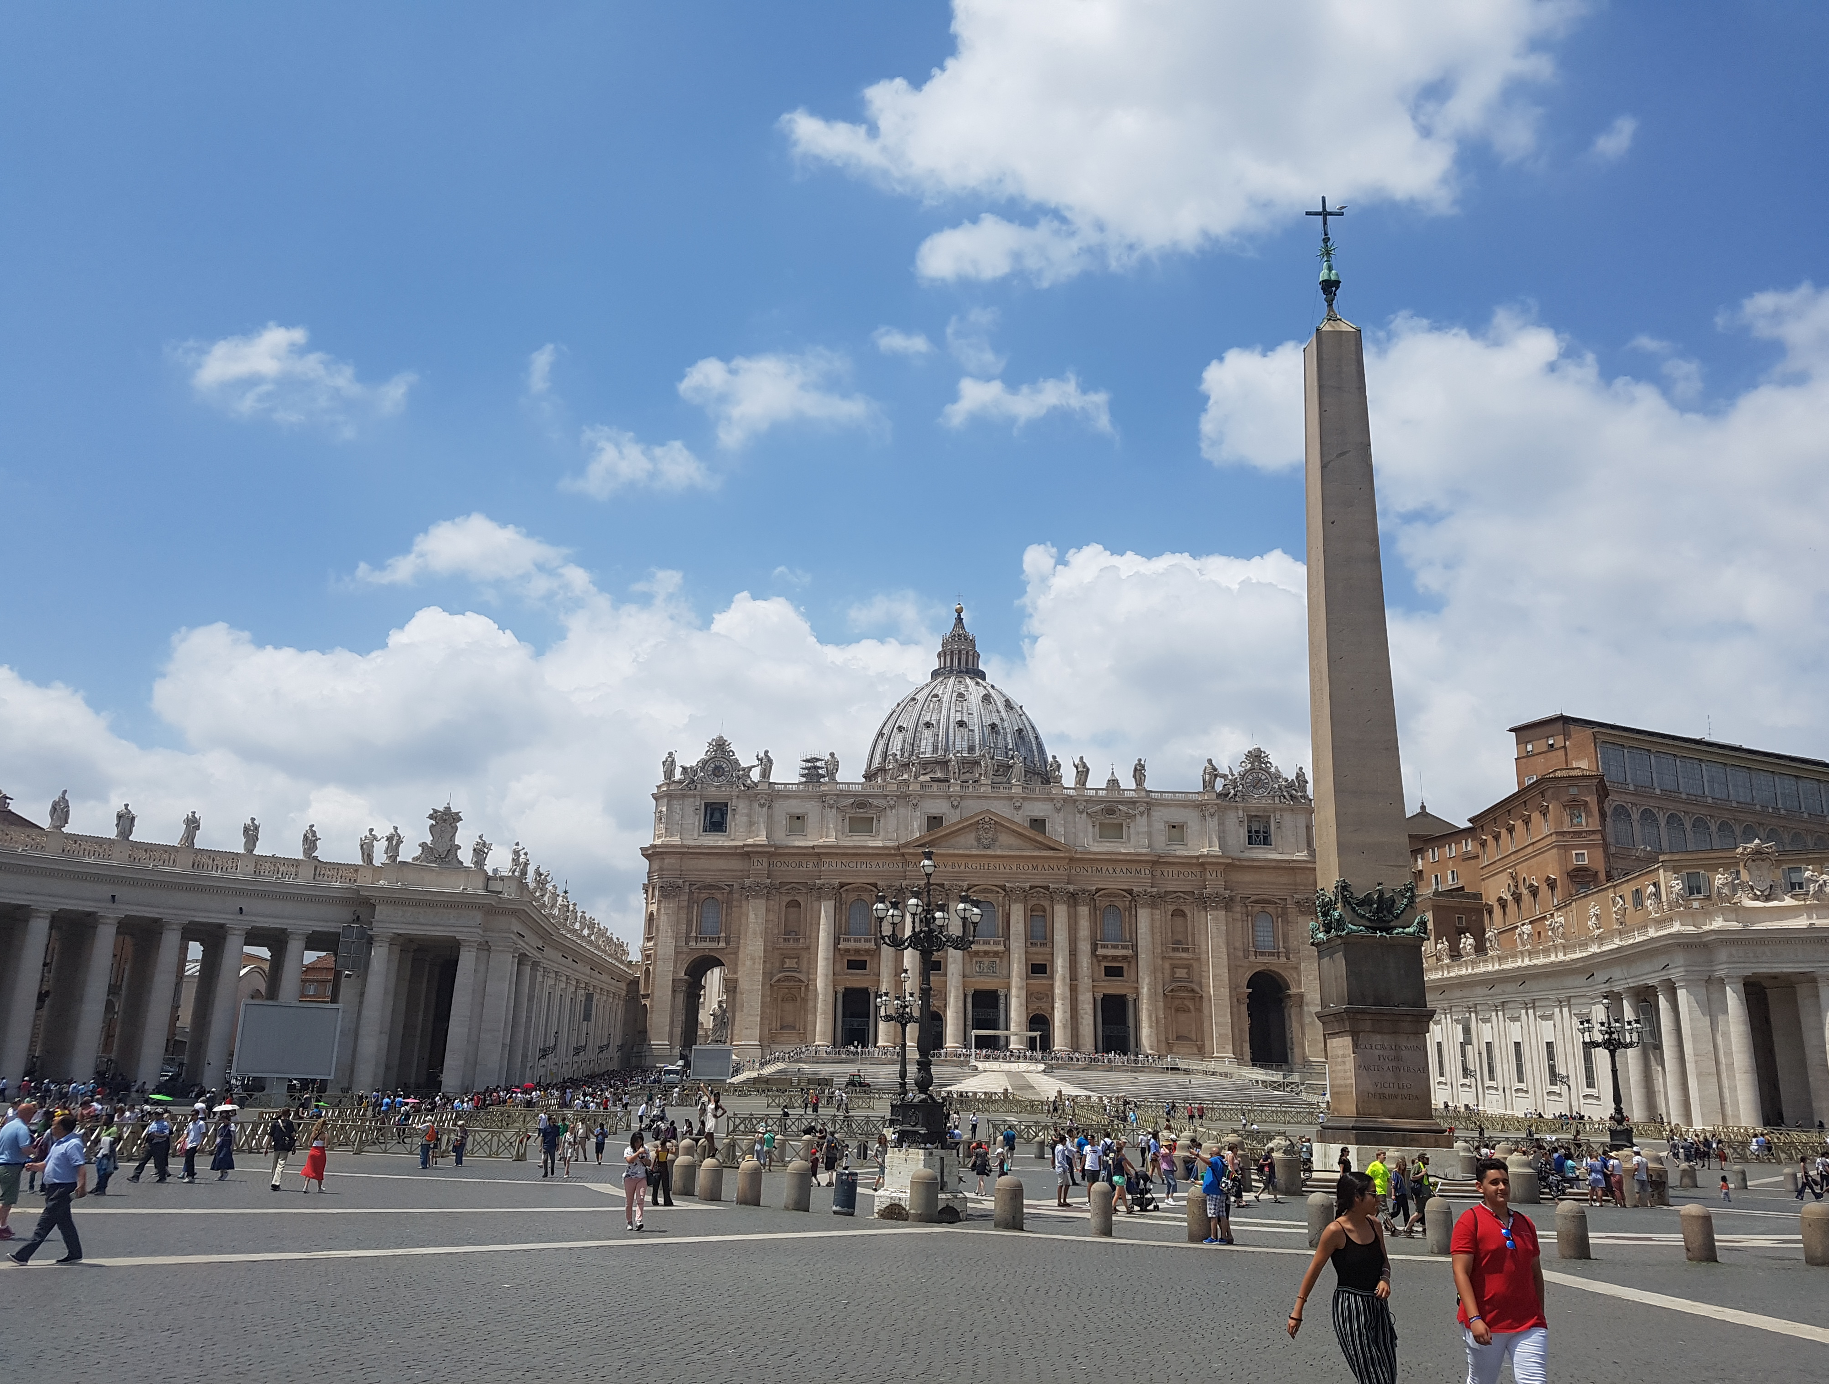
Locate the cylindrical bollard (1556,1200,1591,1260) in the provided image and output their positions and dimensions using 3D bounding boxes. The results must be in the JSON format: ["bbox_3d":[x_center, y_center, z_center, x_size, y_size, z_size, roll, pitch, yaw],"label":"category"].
[{"bbox_3d":[12.040,9.835,25.356,0.560,0.977,0.560,-6,-18,23],"label":"cylindrical bollard"}]

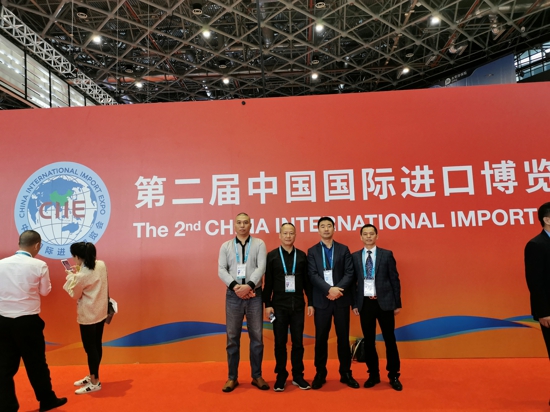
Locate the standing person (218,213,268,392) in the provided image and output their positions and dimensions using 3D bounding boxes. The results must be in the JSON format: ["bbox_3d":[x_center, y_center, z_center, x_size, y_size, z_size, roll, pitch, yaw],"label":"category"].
[{"bbox_3d":[-0.335,0.983,4.564,0.510,1.817,0.360,-2,-7,-1],"label":"standing person"}]

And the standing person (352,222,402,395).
[{"bbox_3d":[1.087,1.011,4.460,0.500,1.645,0.330,-3,-7,8],"label":"standing person"}]

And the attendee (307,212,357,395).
[{"bbox_3d":[0.607,0.987,4.528,0.530,1.740,0.360,-2,-7,5],"label":"attendee"}]

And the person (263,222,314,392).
[{"bbox_3d":[0.142,1.025,4.505,0.520,1.688,0.330,-2,-7,2],"label":"person"}]

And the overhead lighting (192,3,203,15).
[{"bbox_3d":[-5.137,-13.134,28.485,0.680,0.500,0.680,-2,-7,3],"label":"overhead lighting"}]

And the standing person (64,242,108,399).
[{"bbox_3d":[-2.079,1.184,4.705,0.460,1.566,0.430,-2,-7,3],"label":"standing person"}]

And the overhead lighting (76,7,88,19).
[{"bbox_3d":[-12.783,-12.883,28.518,0.680,0.500,0.680,-2,-7,3],"label":"overhead lighting"}]

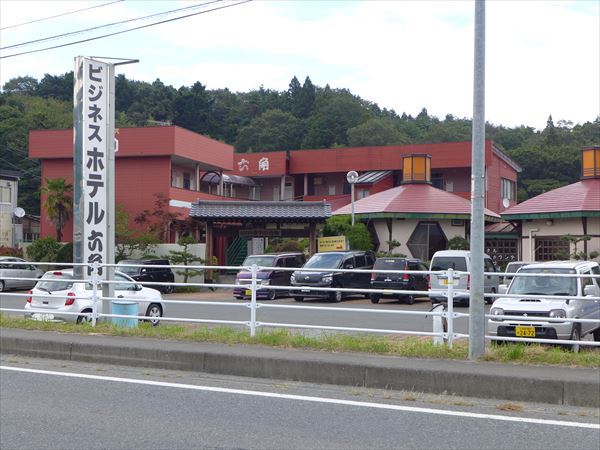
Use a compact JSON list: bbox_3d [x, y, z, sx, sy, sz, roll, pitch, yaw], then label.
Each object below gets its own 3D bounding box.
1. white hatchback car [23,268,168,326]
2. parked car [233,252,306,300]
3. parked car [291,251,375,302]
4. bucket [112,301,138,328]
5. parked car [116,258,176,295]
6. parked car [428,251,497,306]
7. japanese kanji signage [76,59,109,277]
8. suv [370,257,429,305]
[{"bbox_3d":[-4.991,1.847,21.779,1.680,1.510,3.780,0,-1,28],"label":"white hatchback car"},{"bbox_3d":[-1.070,1.894,32.283,1.475,1.670,3.395,0,-1,27],"label":"parked car"},{"bbox_3d":[1.361,1.896,32.411,1.700,1.820,4.500,0,-1,30],"label":"parked car"},{"bbox_3d":[-3.000,1.562,14.884,0.450,0.500,0.450,0,-1,0],"label":"bucket"},{"bbox_3d":[-6.995,2.237,36.993,1.680,1.530,3.900,0,-1,24],"label":"parked car"},{"bbox_3d":[5.730,1.841,30.339,1.475,1.880,3.395,0,-1,29],"label":"parked car"},{"bbox_3d":[-3.739,-0.997,15.622,0.220,3.920,0.600,0,-1,33],"label":"japanese kanji signage"},{"bbox_3d":[3.669,1.950,30.822,1.475,1.550,3.395,0,-1,23],"label":"suv"}]

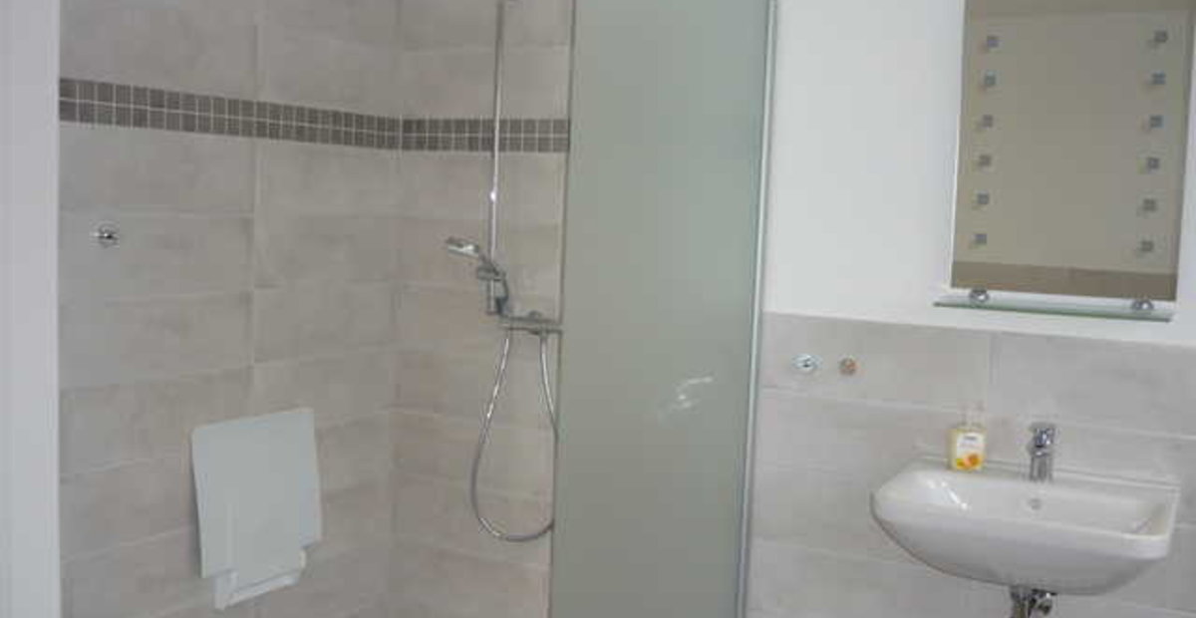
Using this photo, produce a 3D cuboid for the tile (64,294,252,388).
[{"bbox_3d":[-1.066,0.068,2.801,0.010,0.198,0.595,5,6,29],"label":"tile"}]

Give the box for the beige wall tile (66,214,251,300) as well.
[{"bbox_3d":[-1.062,-0.133,2.802,0.012,0.200,0.577,5,6,29],"label":"beige wall tile"}]

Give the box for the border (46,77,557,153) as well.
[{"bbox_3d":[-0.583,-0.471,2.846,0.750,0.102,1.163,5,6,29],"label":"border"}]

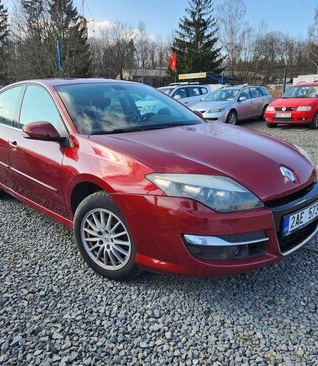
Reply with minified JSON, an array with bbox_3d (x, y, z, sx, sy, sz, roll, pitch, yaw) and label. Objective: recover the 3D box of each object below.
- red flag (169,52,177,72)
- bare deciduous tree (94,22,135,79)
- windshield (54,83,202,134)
[{"bbox_3d":[0.805,-6.690,18.000,0.420,1.100,0.150,-1,15,0],"label":"red flag"},{"bbox_3d":[-3.430,-9.591,26.388,4.000,7.300,3.800,-1,15,0],"label":"bare deciduous tree"},{"bbox_3d":[-0.305,-0.796,3.102,1.450,0.160,0.900,-14,46,-41],"label":"windshield"}]

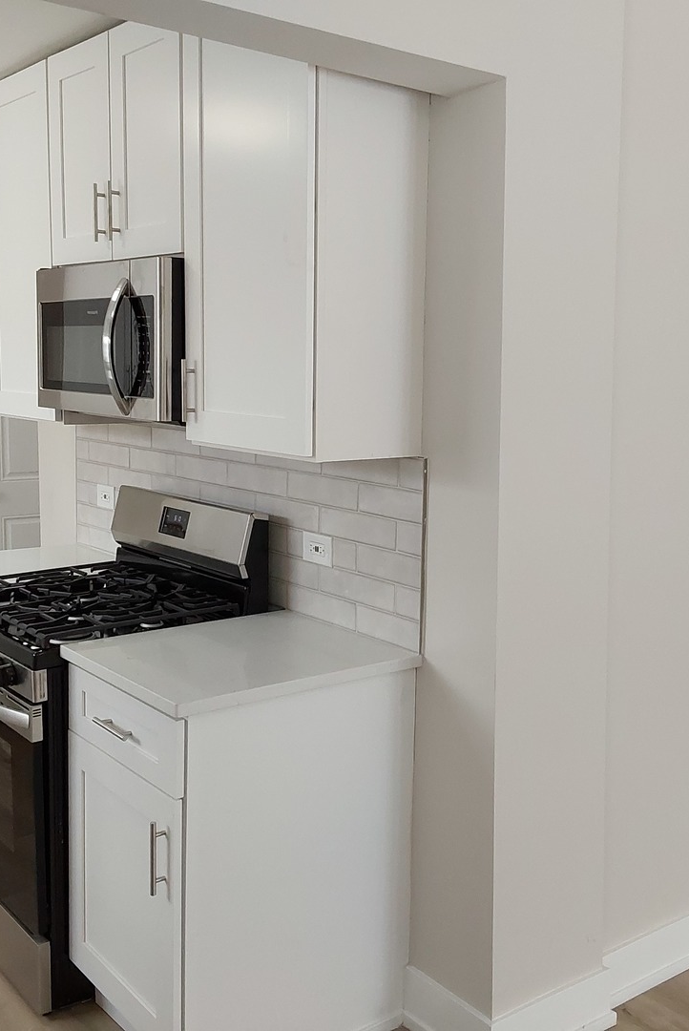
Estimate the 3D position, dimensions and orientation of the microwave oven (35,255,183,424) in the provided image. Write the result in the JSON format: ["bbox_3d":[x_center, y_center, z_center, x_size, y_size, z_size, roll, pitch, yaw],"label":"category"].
[{"bbox_3d":[-0.540,-0.476,3.106,0.415,0.418,0.758,-5,10,-38],"label":"microwave oven"}]

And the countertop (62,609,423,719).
[{"bbox_3d":[-0.242,0.332,2.623,0.658,0.029,0.543,-5,10,-38],"label":"countertop"}]

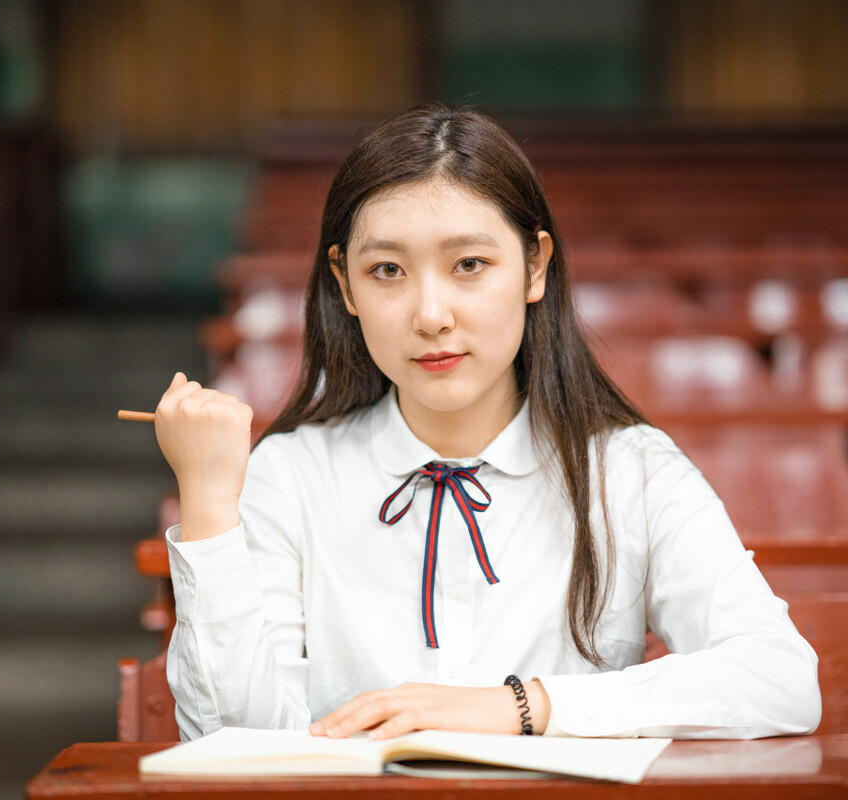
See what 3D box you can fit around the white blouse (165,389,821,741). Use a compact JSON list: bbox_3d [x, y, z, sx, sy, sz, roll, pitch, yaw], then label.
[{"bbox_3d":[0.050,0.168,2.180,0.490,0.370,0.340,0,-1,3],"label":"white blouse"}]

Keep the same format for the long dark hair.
[{"bbox_3d":[0.025,-0.012,2.240,0.300,0.440,0.250,0,-1,5],"label":"long dark hair"}]

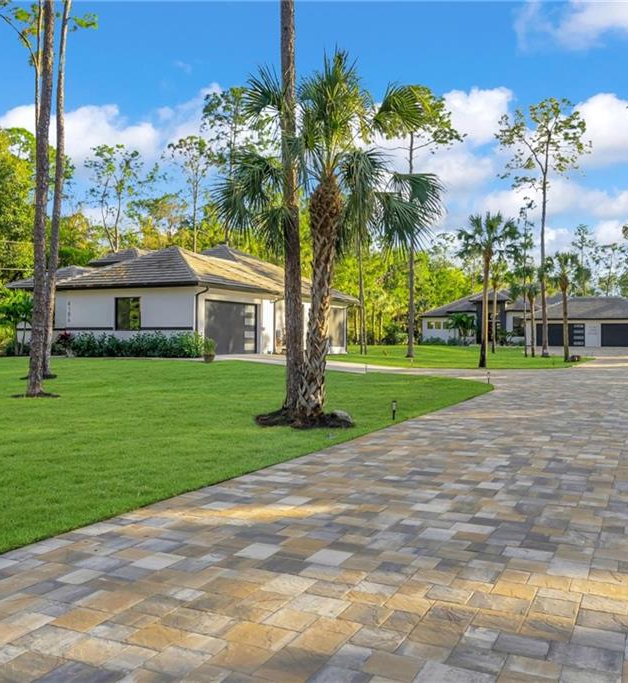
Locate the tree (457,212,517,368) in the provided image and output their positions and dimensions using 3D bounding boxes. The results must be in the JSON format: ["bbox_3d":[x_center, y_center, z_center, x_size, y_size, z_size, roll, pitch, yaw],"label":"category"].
[{"bbox_3d":[8.338,-2.489,33.000,2.900,7.490,2.900,0,0,0],"label":"tree"}]

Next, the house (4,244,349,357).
[{"bbox_3d":[-6.700,-2.660,39.600,12.800,6.700,19.300,0,0,24],"label":"house"}]

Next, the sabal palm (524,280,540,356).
[{"bbox_3d":[15.523,-1.616,48.500,1.400,5.430,1.400,0,0,0],"label":"sabal palm"}]

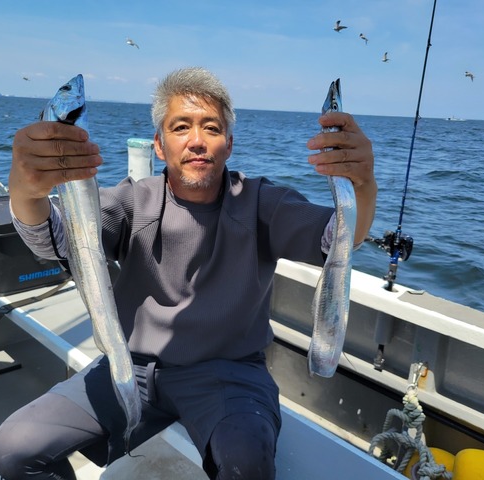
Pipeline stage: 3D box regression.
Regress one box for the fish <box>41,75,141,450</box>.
[{"bbox_3d":[-0.228,0.100,0.795,0.085,0.713,0.050,0,28,-3],"label":"fish"}]

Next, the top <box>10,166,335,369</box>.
[{"bbox_3d":[-0.114,0.080,1.091,0.540,0.490,0.500,2,15,-4],"label":"top"}]

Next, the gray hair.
[{"bbox_3d":[-0.110,-0.307,1.090,0.190,0.170,0.200,1,10,-9],"label":"gray hair"}]

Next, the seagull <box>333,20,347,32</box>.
[{"bbox_3d":[5.476,-11.992,27.000,0.450,0.380,0.950,-6,18,-29],"label":"seagull"}]

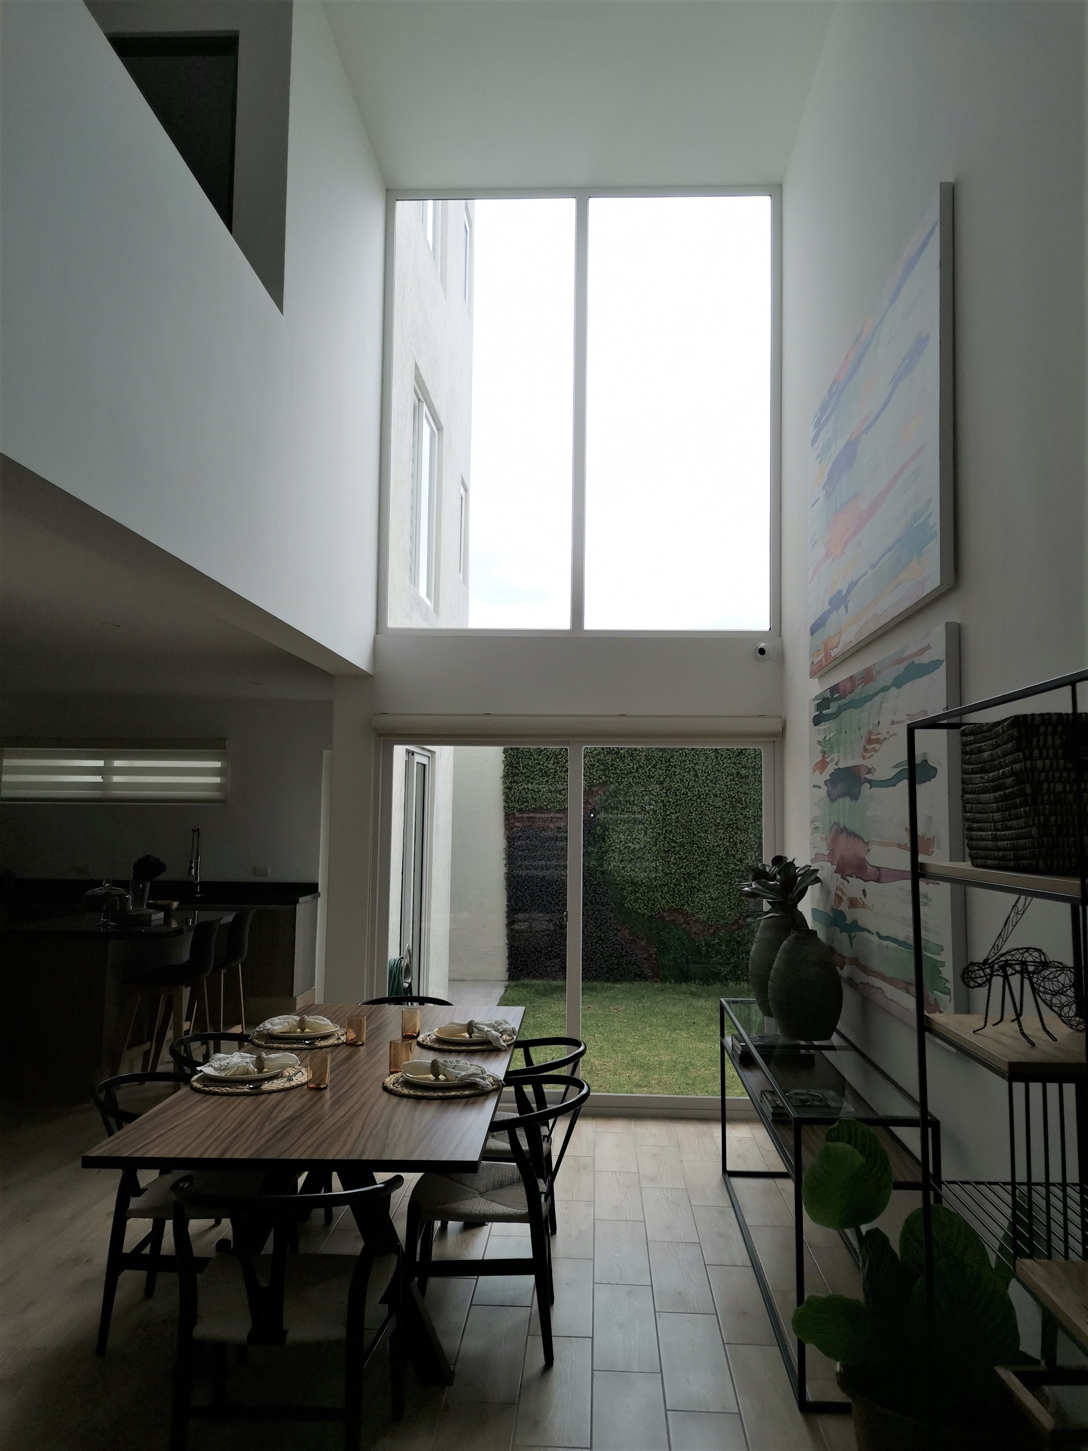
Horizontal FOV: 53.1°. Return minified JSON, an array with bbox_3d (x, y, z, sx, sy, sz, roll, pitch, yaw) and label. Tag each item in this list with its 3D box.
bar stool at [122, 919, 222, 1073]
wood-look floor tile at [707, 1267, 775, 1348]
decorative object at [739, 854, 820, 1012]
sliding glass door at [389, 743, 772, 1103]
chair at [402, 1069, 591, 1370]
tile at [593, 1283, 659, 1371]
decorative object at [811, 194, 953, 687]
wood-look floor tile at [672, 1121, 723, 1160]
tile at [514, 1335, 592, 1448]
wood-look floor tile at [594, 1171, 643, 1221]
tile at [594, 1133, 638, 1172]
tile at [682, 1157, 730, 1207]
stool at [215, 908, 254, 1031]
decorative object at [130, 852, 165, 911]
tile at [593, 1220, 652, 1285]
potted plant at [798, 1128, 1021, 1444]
[{"bbox_3d":[-2.198,1.626,6.322,0.550,0.980,0.460,0,-4,3],"label":"bar stool"},{"bbox_3d":[0.673,1.947,3.669,0.200,0.010,0.600,1,-5,3],"label":"wood-look floor tile"},{"bbox_3d":[1.020,0.903,4.699,0.360,0.680,0.350,1,-5,3],"label":"decorative object"},{"bbox_3d":[0.167,1.069,6.017,2.174,1.984,0.080,0,-4,3],"label":"sliding glass door"},{"bbox_3d":[-0.138,1.552,3.501,0.560,0.760,0.530,0,-4,3],"label":"chair"},{"bbox_3d":[0.259,1.927,3.496,0.200,0.010,0.600,1,-5,3],"label":"tile"},{"bbox_3d":[1.247,-0.940,4.244,0.040,1.230,2.000,1,-4,3],"label":"decorative object"},{"bbox_3d":[0.776,2.118,5.524,0.200,0.010,0.595,1,-4,3],"label":"wood-look floor tile"},{"bbox_3d":[0.038,1.947,3.201,0.200,0.010,0.595,1,-4,3],"label":"tile"},{"bbox_3d":[0.318,2.035,4.712,0.200,0.012,0.592,0,-4,3],"label":"wood-look floor tile"},{"bbox_3d":[0.347,2.071,5.282,0.200,0.010,0.600,1,-5,3],"label":"tile"},{"bbox_3d":[0.735,2.053,4.883,0.200,0.012,0.592,0,-4,3],"label":"tile"},{"bbox_3d":[-2.239,1.731,7.410,0.500,0.960,0.460,1,-4,3],"label":"stool"},{"bbox_3d":[-2.616,1.034,7.177,0.230,0.370,0.210,1,-5,3],"label":"decorative object"},{"bbox_3d":[0.295,2.013,4.169,0.200,0.010,0.595,1,-4,3],"label":"tile"},{"bbox_3d":[0.815,1.371,2.341,0.550,0.930,0.520,1,-5,3],"label":"potted plant"}]

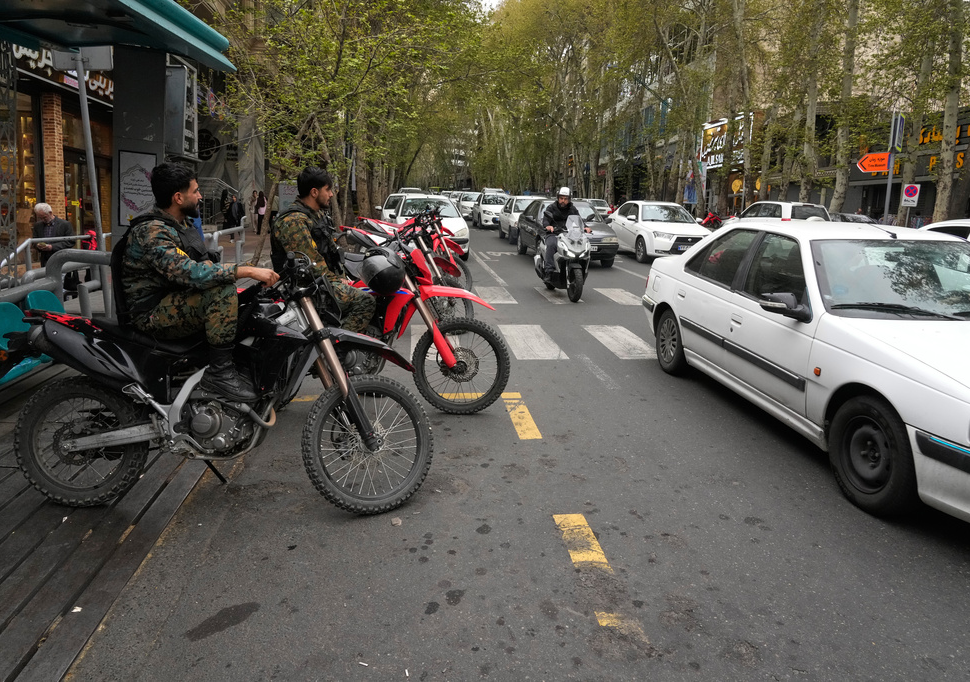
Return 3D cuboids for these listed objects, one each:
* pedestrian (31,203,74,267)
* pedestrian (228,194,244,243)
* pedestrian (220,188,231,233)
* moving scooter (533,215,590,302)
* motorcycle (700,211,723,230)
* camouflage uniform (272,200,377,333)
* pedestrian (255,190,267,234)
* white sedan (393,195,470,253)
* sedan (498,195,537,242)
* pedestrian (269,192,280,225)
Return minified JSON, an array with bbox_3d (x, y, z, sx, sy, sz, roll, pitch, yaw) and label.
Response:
[{"bbox_3d":[-5.171,-0.811,8.246,0.520,1.680,0.420,1,10,-2],"label":"pedestrian"},{"bbox_3d":[-8.801,-4.322,24.246,0.520,1.680,0.420,1,10,-3],"label":"pedestrian"},{"bbox_3d":[-9.550,-4.738,25.144,0.480,1.650,0.380,0,10,-12],"label":"pedestrian"},{"bbox_3d":[1.224,-1.298,10.470,0.740,1.200,1.930,-1,11,-10],"label":"moving scooter"},{"bbox_3d":[11.435,-5.904,34.000,2.100,1.150,0.800,-7,13,-40],"label":"motorcycle"},{"bbox_3d":[-1.112,-0.465,4.700,0.700,0.970,0.580,1,11,-3],"label":"camouflage uniform"},{"bbox_3d":[-8.403,-4.802,25.600,0.460,1.640,0.340,-1,11,-11],"label":"pedestrian"},{"bbox_3d":[-1.321,-2.819,16.760,1.660,1.440,3.950,0,12,-7],"label":"white sedan"},{"bbox_3d":[1.440,-3.893,21.640,1.640,1.450,4.050,0,13,-7],"label":"sedan"},{"bbox_3d":[-8.020,-4.944,26.000,0.500,1.700,0.400,-9,15,-44],"label":"pedestrian"}]

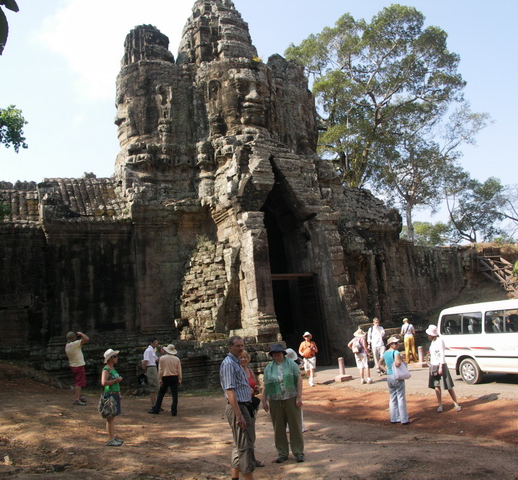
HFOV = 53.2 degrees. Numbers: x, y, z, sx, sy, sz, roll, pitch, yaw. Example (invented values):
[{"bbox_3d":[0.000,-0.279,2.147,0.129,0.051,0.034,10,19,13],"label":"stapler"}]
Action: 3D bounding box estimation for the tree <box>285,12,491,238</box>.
[{"bbox_3d":[10.098,-9.596,41.000,16.054,19.610,15.051,-5,-10,0],"label":"tree"}]

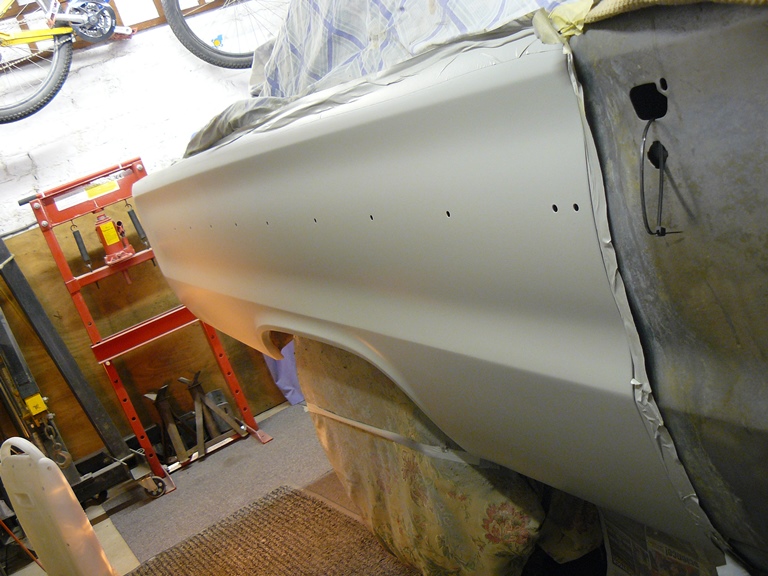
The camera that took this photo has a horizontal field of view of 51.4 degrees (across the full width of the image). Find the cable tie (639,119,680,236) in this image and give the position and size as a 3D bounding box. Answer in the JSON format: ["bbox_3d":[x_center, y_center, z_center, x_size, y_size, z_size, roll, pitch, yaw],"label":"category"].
[{"bbox_3d":[0.254,-0.098,0.746,0.052,0.115,0.013,-27,15,-25],"label":"cable tie"}]

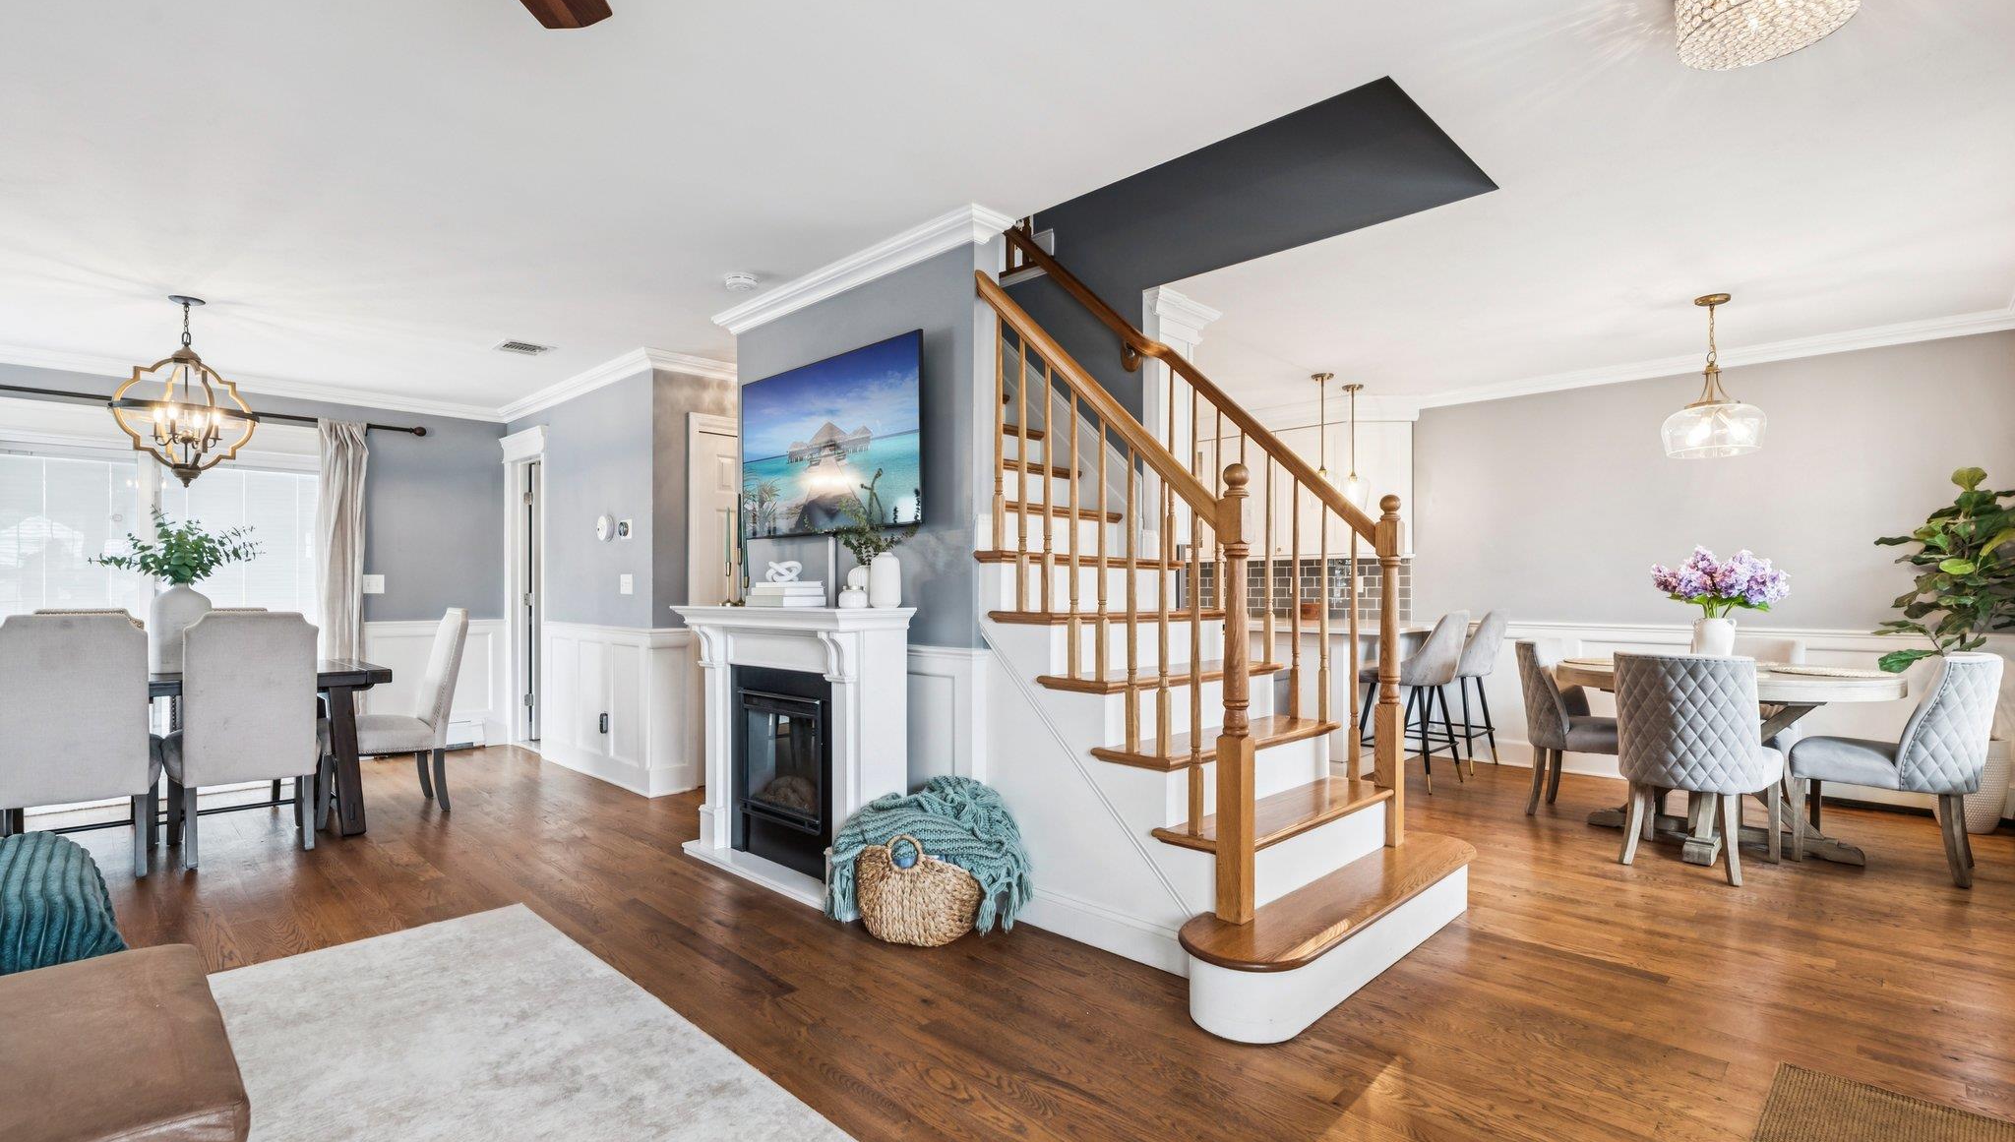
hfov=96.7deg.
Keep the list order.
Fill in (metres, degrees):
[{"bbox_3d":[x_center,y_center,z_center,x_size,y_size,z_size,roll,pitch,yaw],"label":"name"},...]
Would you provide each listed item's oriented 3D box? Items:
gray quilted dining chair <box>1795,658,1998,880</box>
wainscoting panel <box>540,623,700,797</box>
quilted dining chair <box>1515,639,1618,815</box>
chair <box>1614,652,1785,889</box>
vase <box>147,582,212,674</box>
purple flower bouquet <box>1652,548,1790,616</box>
[{"bbox_3d":[3.558,0.754,3.620,0.605,0.860,0.485,-1,-1,44],"label":"gray quilted dining chair"},{"bbox_3d":[-2.479,0.791,5.593,1.756,0.934,0.298,-1,-1,44],"label":"wainscoting panel"},{"bbox_3d":[2.897,0.782,4.419,0.590,0.868,0.516,-1,-1,44],"label":"quilted dining chair"},{"bbox_3d":[2.794,0.758,3.634,0.490,0.860,0.600,-1,-1,44],"label":"chair"},{"bbox_3d":[-3.736,0.266,4.044,0.210,0.410,0.210,-1,-1,44],"label":"vase"},{"bbox_3d":[3.176,0.053,4.022,0.480,0.320,0.420,-1,-1,44],"label":"purple flower bouquet"}]

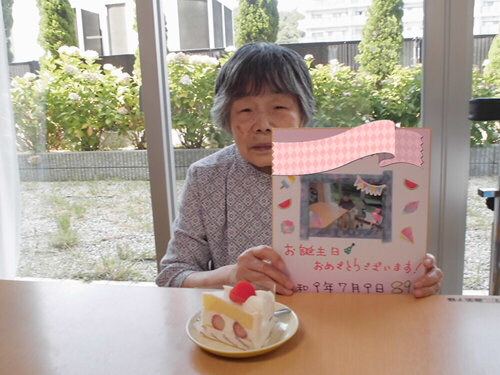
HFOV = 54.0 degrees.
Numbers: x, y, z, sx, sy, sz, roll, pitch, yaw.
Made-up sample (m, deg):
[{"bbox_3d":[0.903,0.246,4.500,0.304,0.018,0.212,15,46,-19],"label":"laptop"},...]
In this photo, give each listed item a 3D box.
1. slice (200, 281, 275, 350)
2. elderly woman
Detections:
[{"bbox_3d":[-0.020,0.159,0.635,0.100,0.070,0.063,2,12,23],"label":"slice"},{"bbox_3d":[0.081,0.288,0.915,0.470,1.110,0.550,-1,11,7],"label":"elderly woman"}]

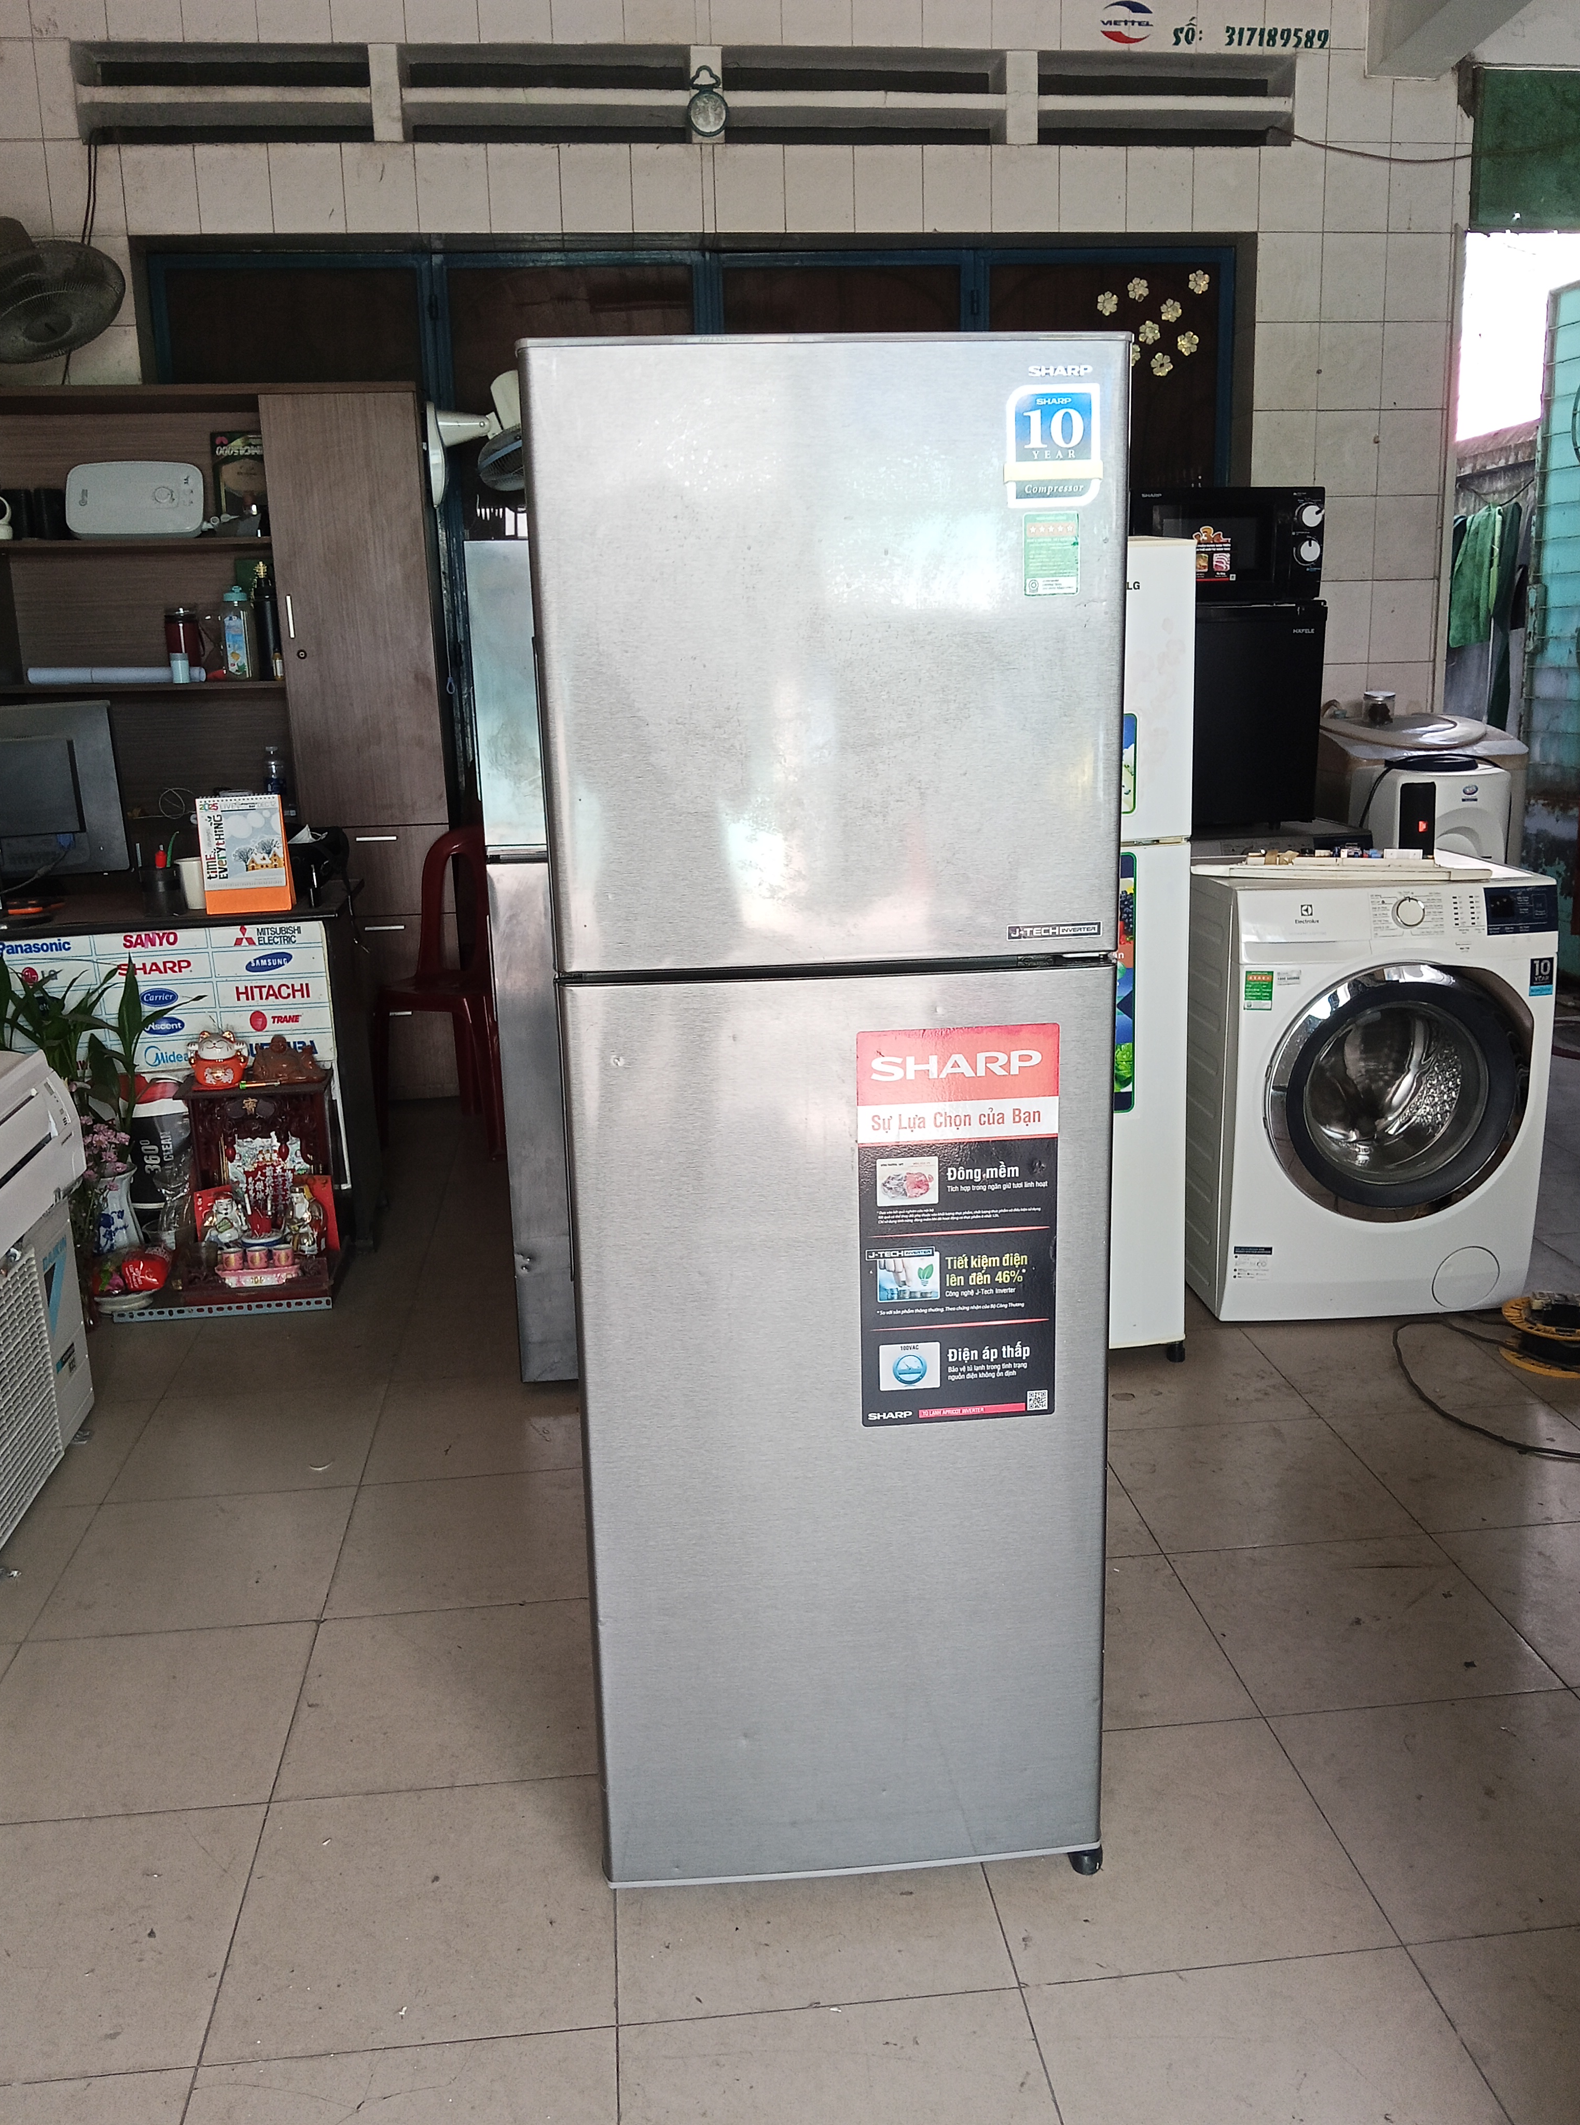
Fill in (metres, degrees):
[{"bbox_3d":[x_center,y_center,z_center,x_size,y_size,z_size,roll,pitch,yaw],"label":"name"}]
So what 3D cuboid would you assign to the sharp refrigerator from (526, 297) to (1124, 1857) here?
[{"bbox_3d":[0.023,0.071,1.943,0.540,1.580,0.620,-3,14,-4],"label":"sharp refrigerator"}]

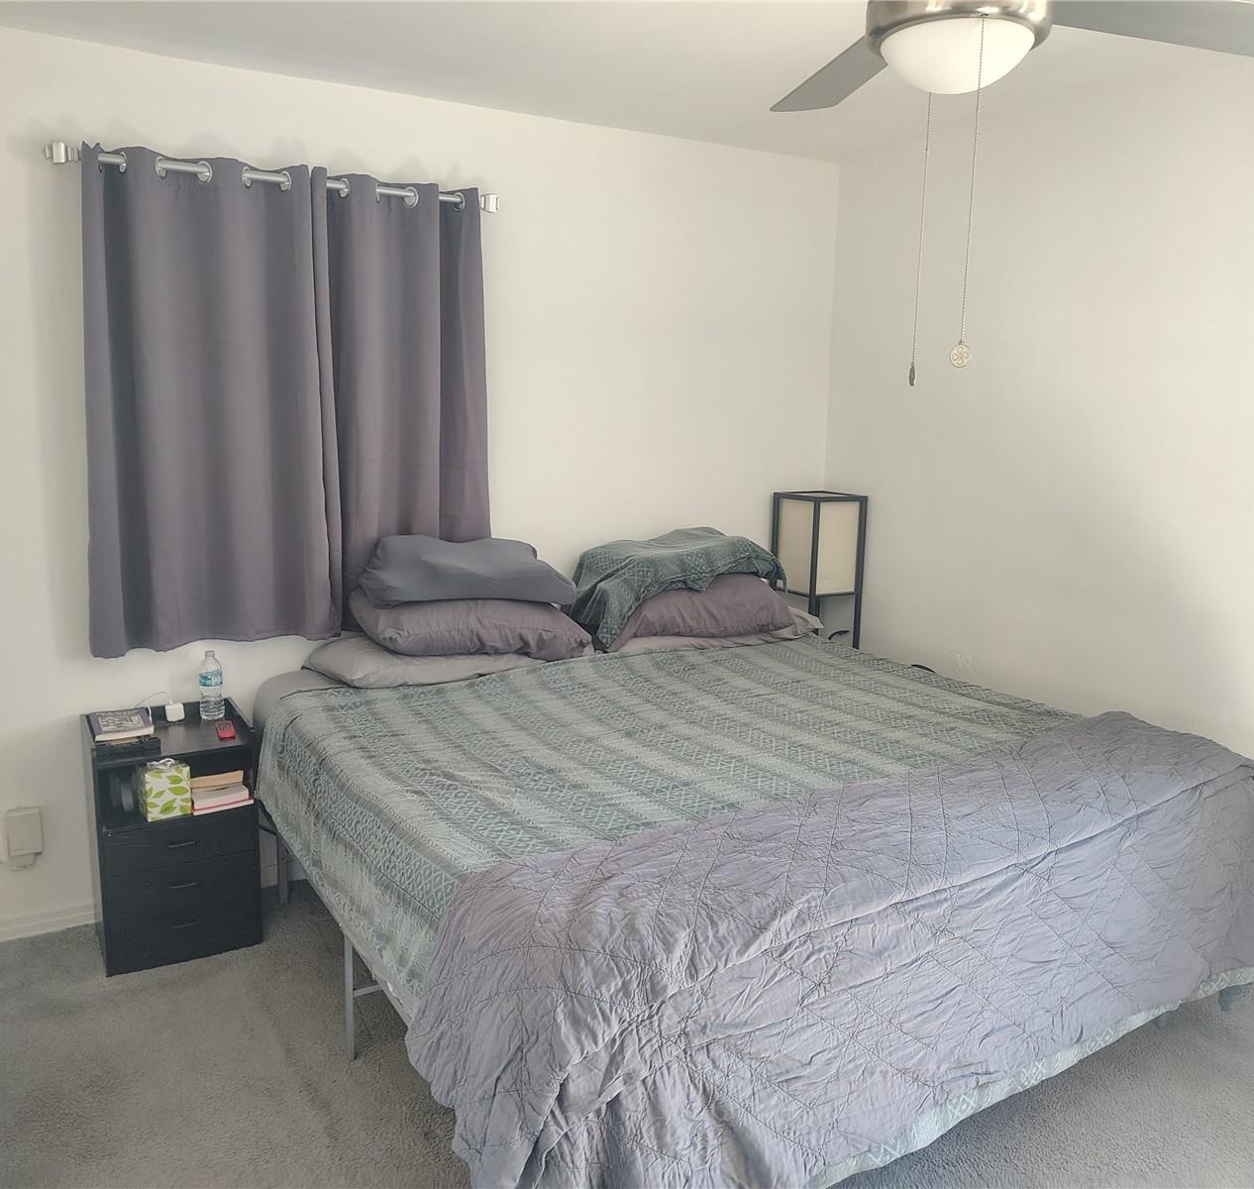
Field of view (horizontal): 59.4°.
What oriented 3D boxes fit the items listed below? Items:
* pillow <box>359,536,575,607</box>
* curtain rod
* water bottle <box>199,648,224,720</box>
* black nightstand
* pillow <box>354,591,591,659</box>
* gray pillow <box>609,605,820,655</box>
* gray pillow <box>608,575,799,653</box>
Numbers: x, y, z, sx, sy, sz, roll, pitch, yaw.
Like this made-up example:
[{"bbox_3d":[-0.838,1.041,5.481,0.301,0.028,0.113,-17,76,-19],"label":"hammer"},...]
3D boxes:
[{"bbox_3d":[-0.497,-0.070,3.414,0.650,0.170,0.420,1,16,-25],"label":"pillow"},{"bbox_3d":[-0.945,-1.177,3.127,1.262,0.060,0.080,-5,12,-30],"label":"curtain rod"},{"bbox_3d":[-1.234,0.266,3.261,0.066,0.203,0.066,-5,12,-30],"label":"water bottle"},{"bbox_3d":[-1.297,0.673,3.139,0.405,0.637,0.335,-5,12,-30],"label":"black nightstand"},{"bbox_3d":[-0.481,0.095,3.431,0.690,0.170,0.450,2,12,-23],"label":"pillow"},{"bbox_3d":[0.298,0.129,3.912,0.770,0.120,0.460,-5,12,-30],"label":"gray pillow"},{"bbox_3d":[0.218,0.035,3.836,0.720,0.210,0.460,-5,15,-30],"label":"gray pillow"}]

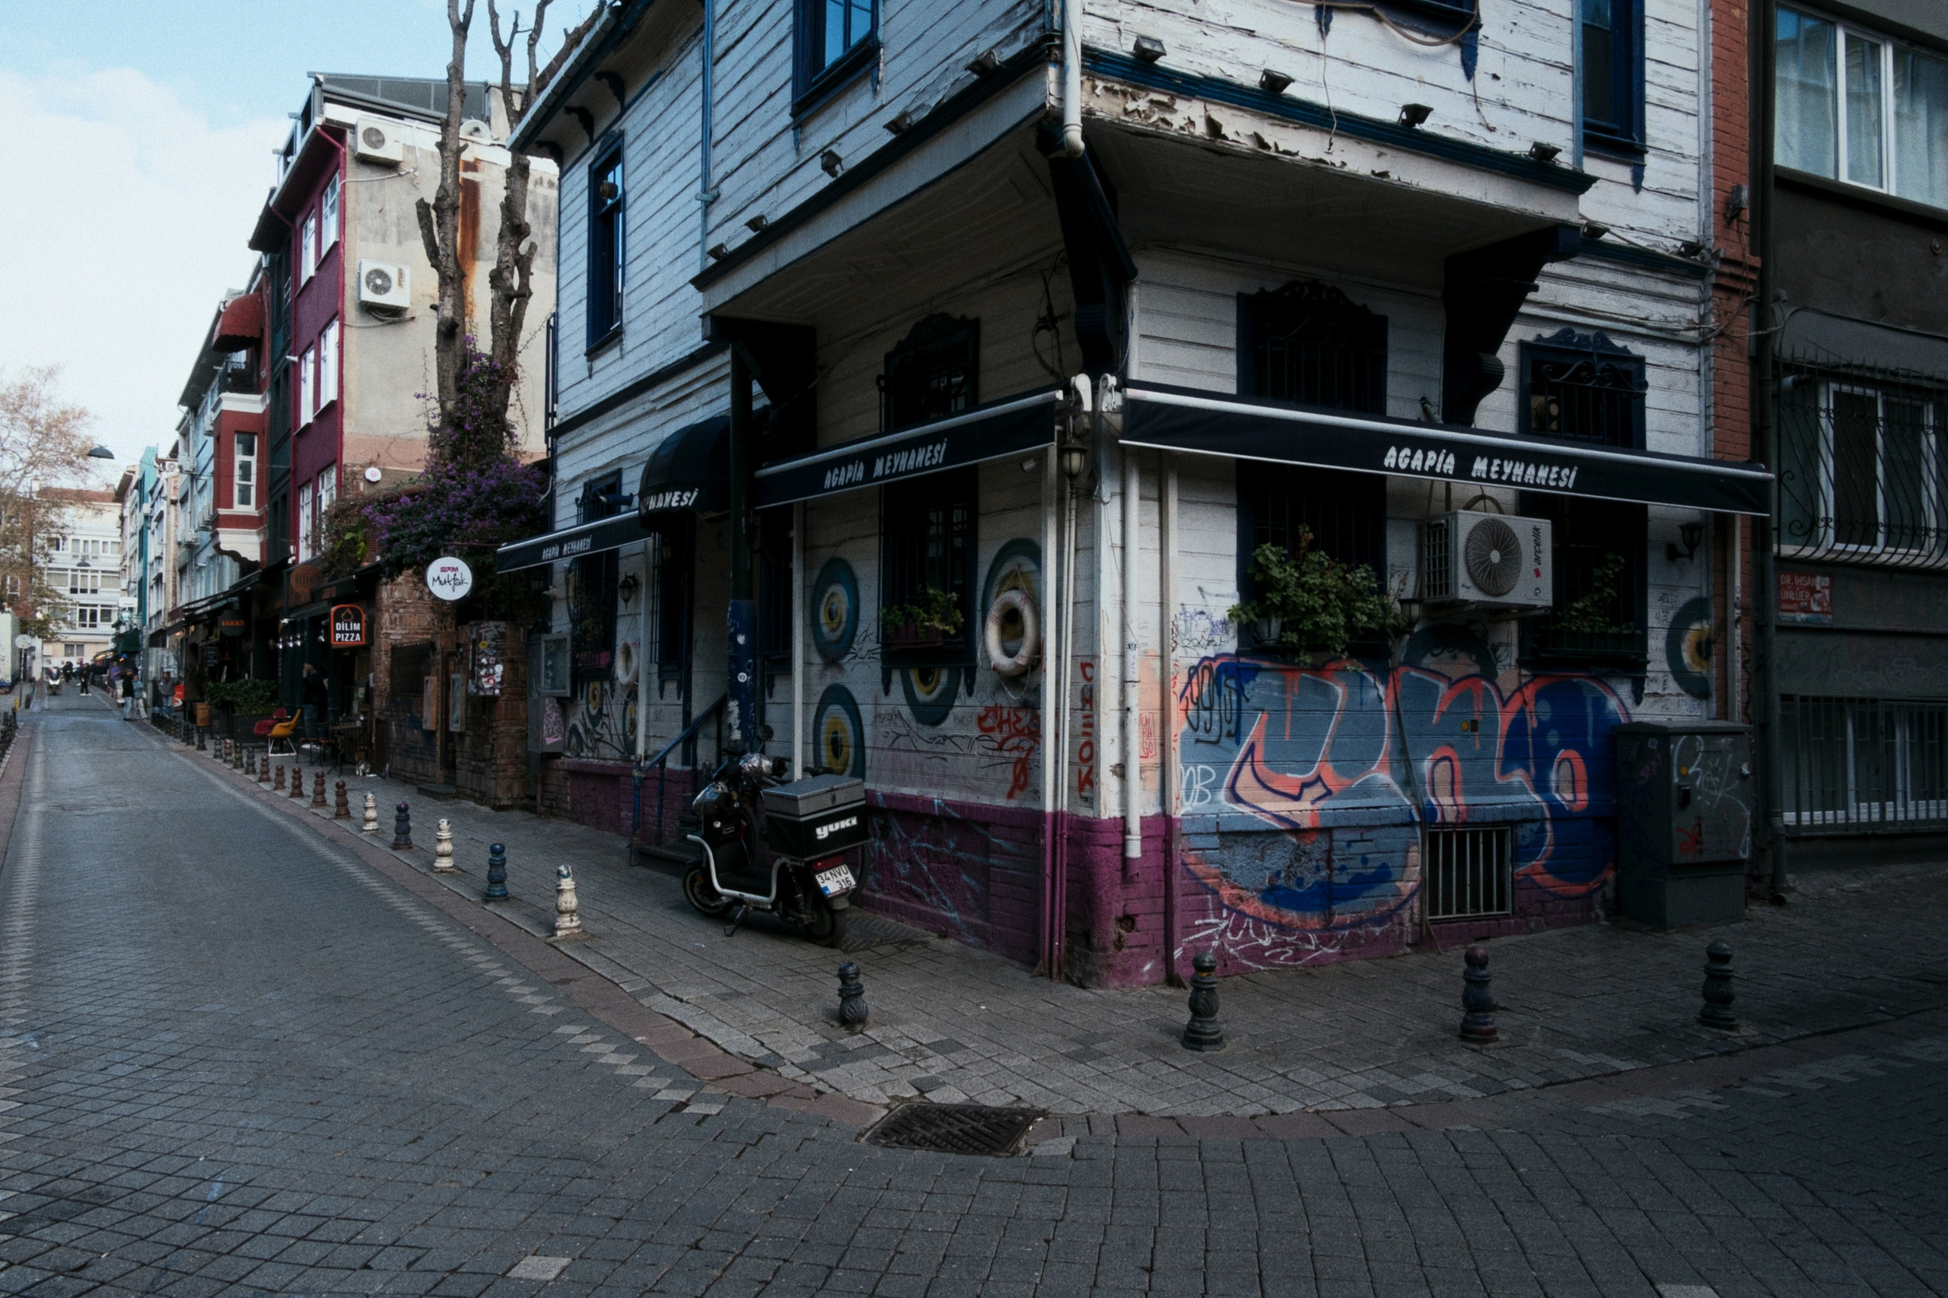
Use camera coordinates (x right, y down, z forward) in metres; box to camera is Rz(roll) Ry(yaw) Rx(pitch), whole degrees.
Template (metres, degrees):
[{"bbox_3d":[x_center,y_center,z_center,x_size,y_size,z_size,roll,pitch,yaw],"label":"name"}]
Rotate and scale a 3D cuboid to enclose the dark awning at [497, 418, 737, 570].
[{"bbox_3d":[-3.920,-1.387,13.059,0.850,0.930,6.600,3,-3,-36],"label":"dark awning"}]

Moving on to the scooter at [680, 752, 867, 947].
[{"bbox_3d":[-1.350,1.257,8.331,0.670,1.120,1.760,2,-2,-37],"label":"scooter"}]

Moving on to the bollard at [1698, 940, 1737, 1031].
[{"bbox_3d":[3.740,1.695,6.527,0.178,0.446,0.178,2,-3,-24],"label":"bollard"}]

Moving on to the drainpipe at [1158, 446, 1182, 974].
[{"bbox_3d":[1.058,0.375,6.969,0.090,2.824,0.080,1,-2,-25],"label":"drainpipe"}]

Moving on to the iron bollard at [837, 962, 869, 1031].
[{"bbox_3d":[-0.575,1.653,6.177,0.145,0.318,0.145,1,-3,0],"label":"iron bollard"}]

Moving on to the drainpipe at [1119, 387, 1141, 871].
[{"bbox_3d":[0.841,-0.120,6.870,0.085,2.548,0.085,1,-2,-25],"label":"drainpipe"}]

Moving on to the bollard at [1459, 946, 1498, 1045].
[{"bbox_3d":[2.373,1.627,6.109,0.183,0.457,0.183,2,-3,-24],"label":"bollard"}]

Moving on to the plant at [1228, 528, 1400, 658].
[{"bbox_3d":[1.888,-0.313,7.209,1.030,0.700,0.430,1,-2,-25],"label":"plant"}]

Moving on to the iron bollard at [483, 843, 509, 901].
[{"bbox_3d":[-3.548,1.650,9.660,0.165,0.420,0.165,0,-2,0],"label":"iron bollard"}]

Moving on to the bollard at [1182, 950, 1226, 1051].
[{"bbox_3d":[1.058,1.617,5.979,0.200,0.454,0.200,1,-3,0],"label":"bollard"}]

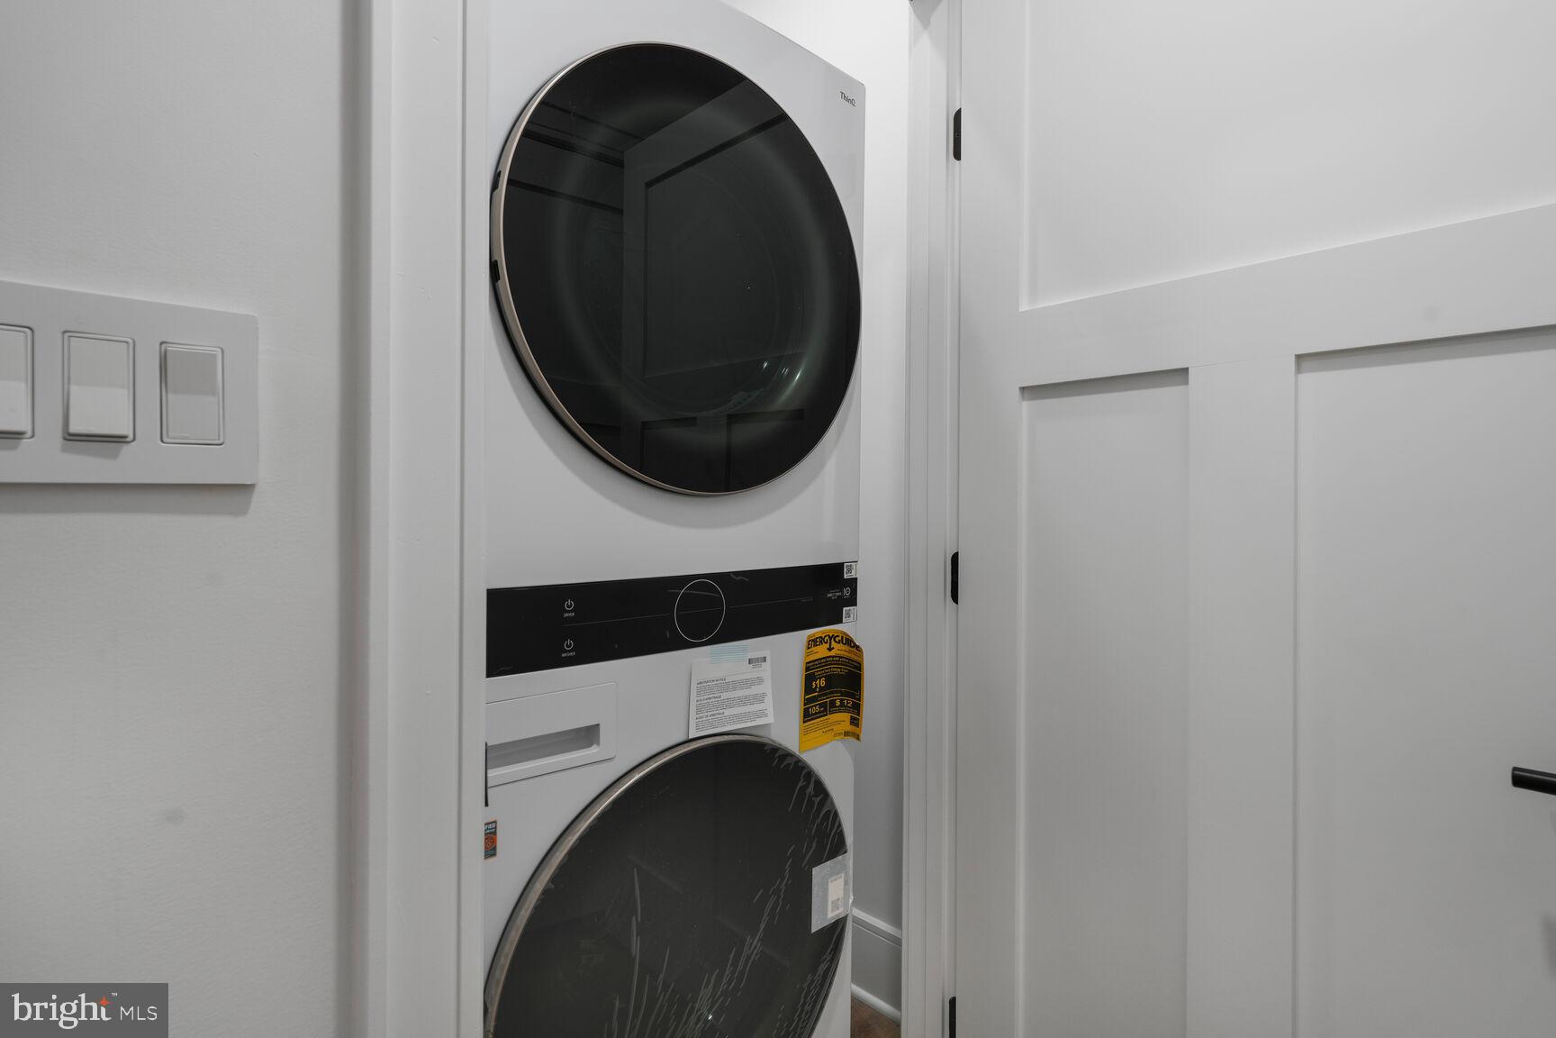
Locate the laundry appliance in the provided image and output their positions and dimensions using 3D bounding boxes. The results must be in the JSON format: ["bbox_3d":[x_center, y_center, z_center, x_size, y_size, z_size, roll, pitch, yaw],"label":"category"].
[{"bbox_3d":[-0.343,0.208,1.295,0.686,1.890,0.775,-1,2,-42],"label":"laundry appliance"}]

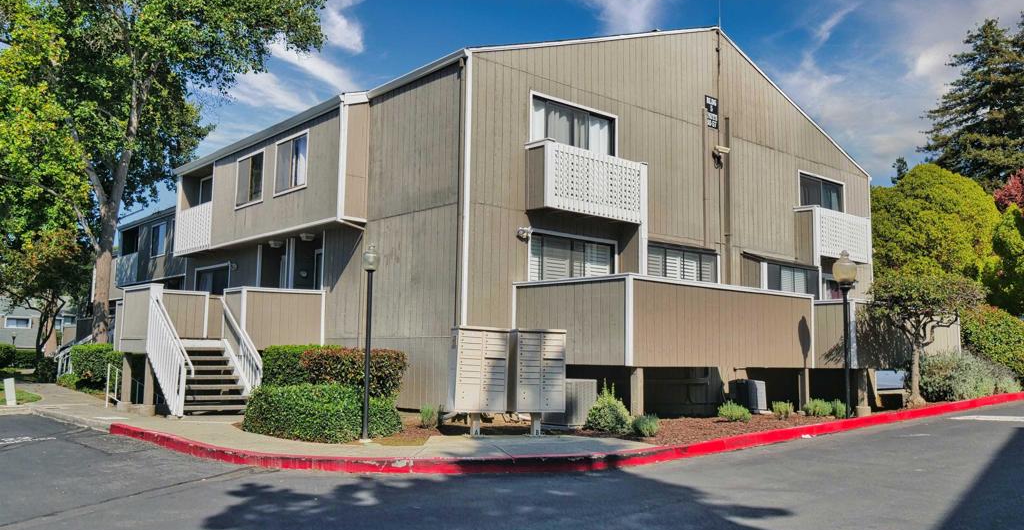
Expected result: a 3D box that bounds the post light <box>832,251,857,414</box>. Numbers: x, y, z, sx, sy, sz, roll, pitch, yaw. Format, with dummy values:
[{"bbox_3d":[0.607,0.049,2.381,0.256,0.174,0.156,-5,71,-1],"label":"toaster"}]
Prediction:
[{"bbox_3d":[6.320,1.303,15.649,0.450,3.170,0.450,6,-8,-40],"label":"post light"}]

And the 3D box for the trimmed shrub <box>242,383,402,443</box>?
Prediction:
[{"bbox_3d":[-2.932,2.188,12.567,1.350,0.700,2.650,6,-8,-40],"label":"trimmed shrub"}]

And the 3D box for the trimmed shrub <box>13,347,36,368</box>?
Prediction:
[{"bbox_3d":[-29.604,5.674,50.300,1.500,1.080,1.400,6,-8,-40],"label":"trimmed shrub"}]

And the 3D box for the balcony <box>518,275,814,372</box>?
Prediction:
[{"bbox_3d":[3.123,1.241,16.284,5.730,1.480,2.850,6,-8,-40],"label":"balcony"}]

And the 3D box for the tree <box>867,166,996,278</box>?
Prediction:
[{"bbox_3d":[14.989,0.156,29.582,5.400,7.640,5.200,6,-8,-40],"label":"tree"}]

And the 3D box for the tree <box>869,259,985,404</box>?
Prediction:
[{"bbox_3d":[8.757,1.444,17.500,2.400,3.020,2.400,6,-8,-40],"label":"tree"}]

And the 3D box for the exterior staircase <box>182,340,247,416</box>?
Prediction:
[{"bbox_3d":[-6.217,2.222,16.683,1.500,1.470,1.950,6,-8,-40],"label":"exterior staircase"}]

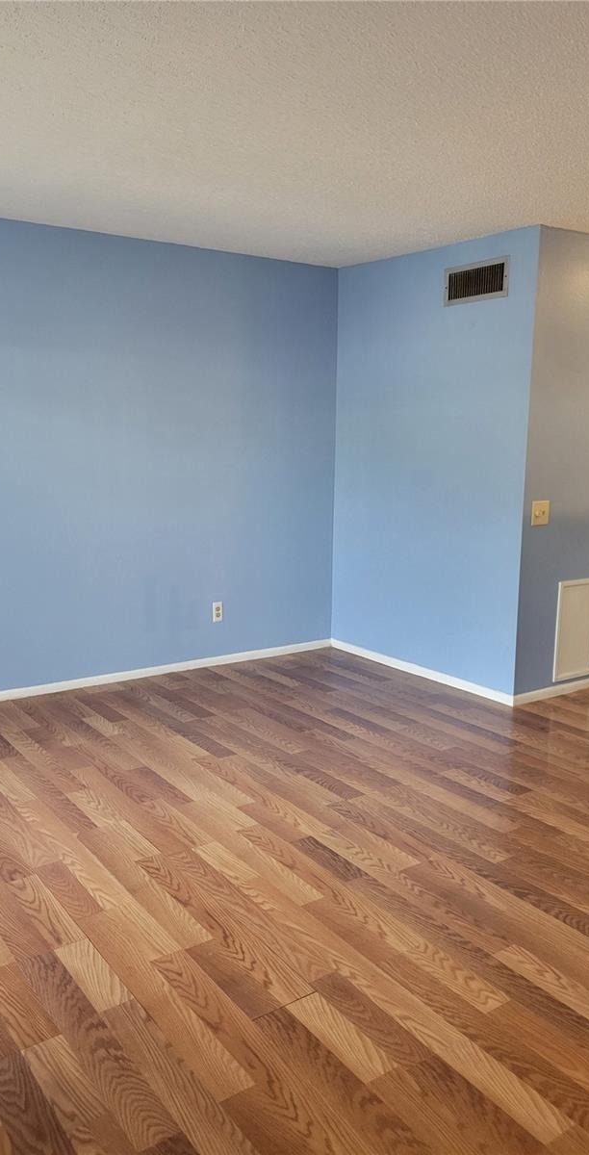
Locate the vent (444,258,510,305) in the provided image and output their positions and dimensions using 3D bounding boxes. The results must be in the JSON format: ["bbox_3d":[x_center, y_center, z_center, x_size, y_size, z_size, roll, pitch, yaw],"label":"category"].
[{"bbox_3d":[0.947,-1.548,4.551,0.022,0.197,0.445,-6,12,-36],"label":"vent"}]

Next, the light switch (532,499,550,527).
[{"bbox_3d":[1.284,-0.332,4.494,0.122,0.120,0.018,-6,12,-34],"label":"light switch"}]

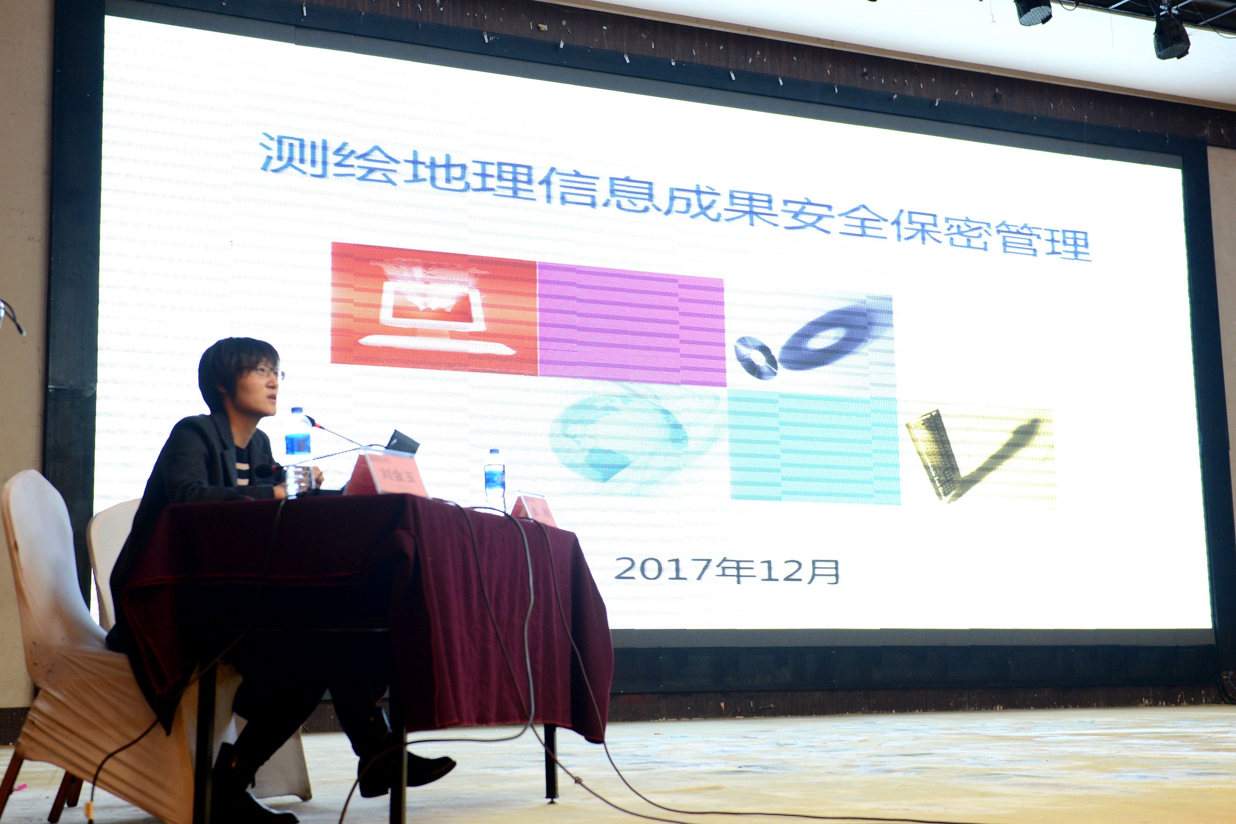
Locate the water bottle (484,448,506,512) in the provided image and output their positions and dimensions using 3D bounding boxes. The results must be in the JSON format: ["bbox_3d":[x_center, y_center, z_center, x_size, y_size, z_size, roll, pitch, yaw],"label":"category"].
[{"bbox_3d":[-0.353,0.222,3.950,0.062,0.225,0.062,1,-8,-6],"label":"water bottle"}]

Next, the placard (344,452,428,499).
[{"bbox_3d":[-0.456,0.124,2.740,0.081,0.093,0.195,-3,-8,23],"label":"placard"}]

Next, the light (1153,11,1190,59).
[{"bbox_3d":[2.538,-1.728,6.300,0.170,0.190,0.170,-5,-12,-22],"label":"light"}]

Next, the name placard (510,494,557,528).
[{"bbox_3d":[-0.244,0.284,3.950,0.080,0.093,0.200,-2,-8,18],"label":"name placard"}]

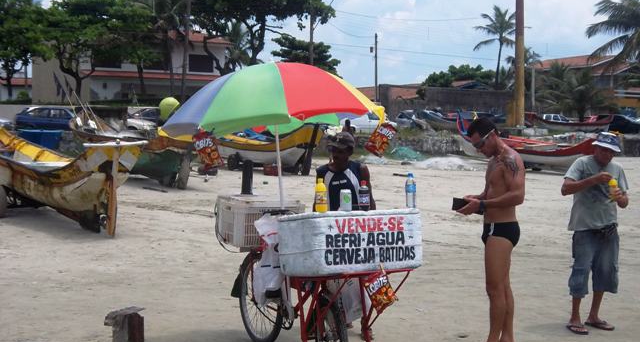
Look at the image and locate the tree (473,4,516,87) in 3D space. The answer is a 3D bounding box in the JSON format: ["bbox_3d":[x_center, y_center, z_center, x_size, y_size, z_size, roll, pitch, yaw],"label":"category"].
[{"bbox_3d":[15.751,-8.760,75.000,5.000,11.000,5.000,0,3,0],"label":"tree"}]

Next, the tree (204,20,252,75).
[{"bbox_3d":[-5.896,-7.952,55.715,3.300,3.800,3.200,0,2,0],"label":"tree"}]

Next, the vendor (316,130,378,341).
[{"bbox_3d":[0.205,0.457,6.745,0.500,1.600,0.340,0,2,9],"label":"vendor"}]

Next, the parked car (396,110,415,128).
[{"bbox_3d":[6.797,-3.889,66.000,1.650,1.450,3.900,0,2,15],"label":"parked car"}]

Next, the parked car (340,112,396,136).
[{"bbox_3d":[3.050,-3.214,57.000,4.100,1.470,1.650,-2,4,-37],"label":"parked car"}]

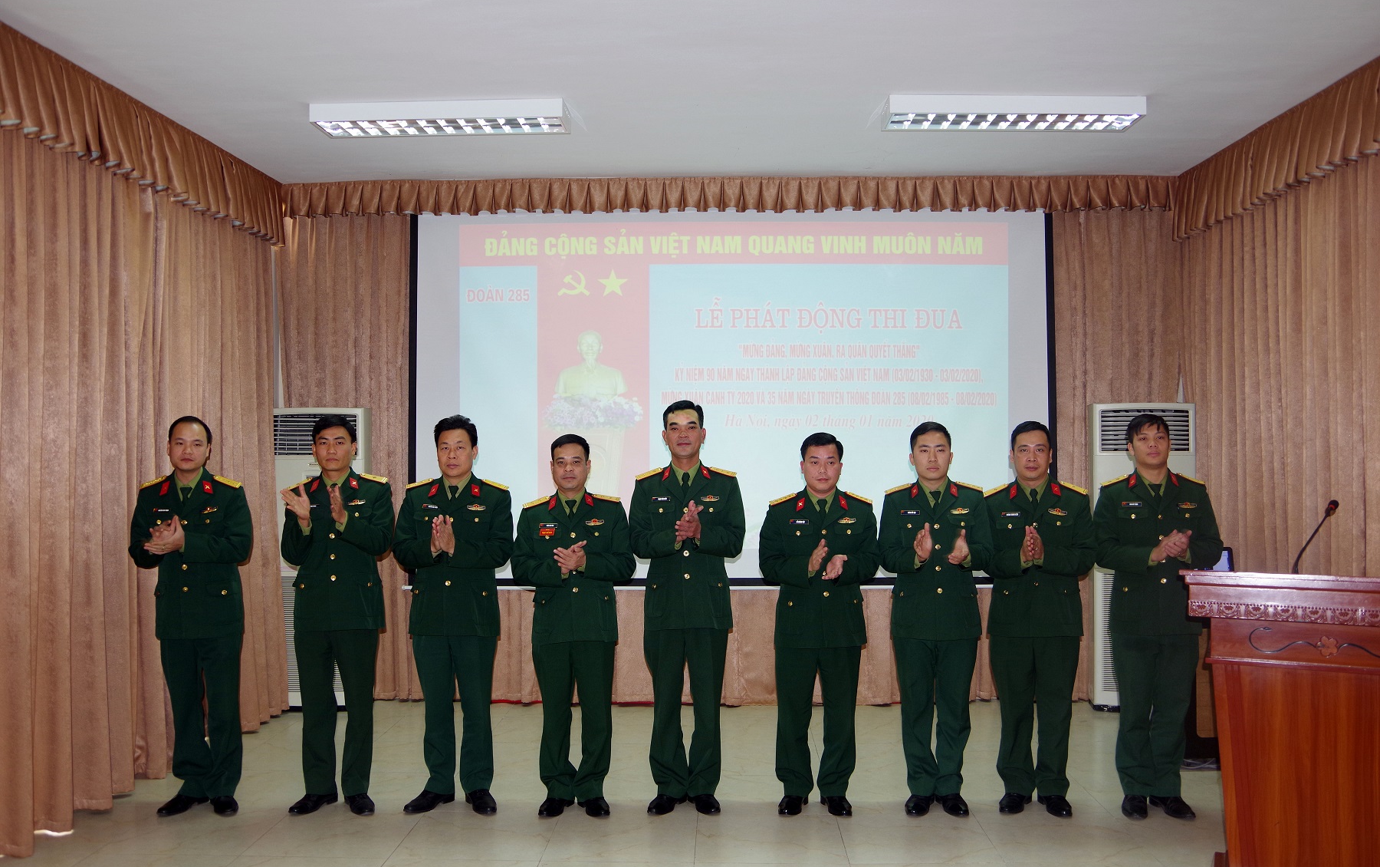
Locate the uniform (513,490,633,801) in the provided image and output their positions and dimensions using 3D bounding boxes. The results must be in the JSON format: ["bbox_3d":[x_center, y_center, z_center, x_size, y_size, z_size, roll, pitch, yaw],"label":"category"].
[{"bbox_3d":[-0.520,0.945,5.285,0.530,1.375,0.380,0,0,-3],"label":"uniform"}]

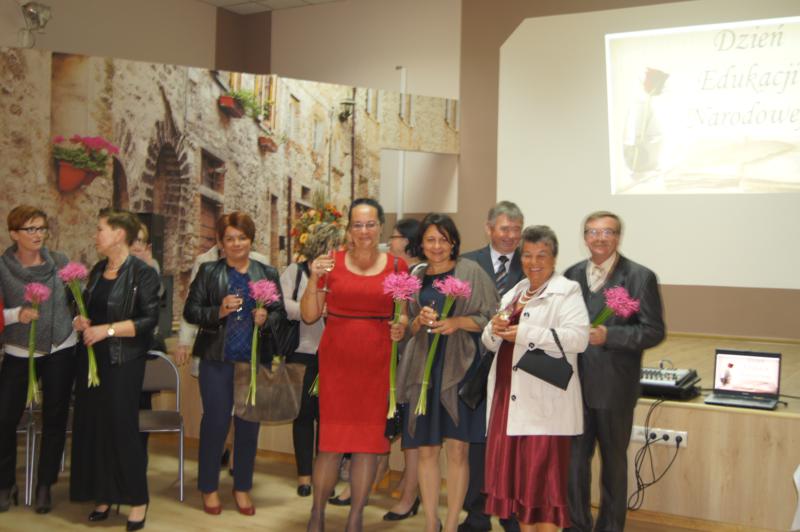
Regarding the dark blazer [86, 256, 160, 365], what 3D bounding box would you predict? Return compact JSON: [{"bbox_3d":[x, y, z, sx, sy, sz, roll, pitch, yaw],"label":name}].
[{"bbox_3d":[-1.554,0.243,4.830,0.420,0.600,0.290,2,1,25],"label":"dark blazer"}]

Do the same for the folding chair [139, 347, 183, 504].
[{"bbox_3d":[-1.553,0.981,5.353,0.440,0.830,0.480,1,1,-12],"label":"folding chair"}]

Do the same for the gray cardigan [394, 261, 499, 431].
[{"bbox_3d":[0.250,0.424,4.560,0.530,0.900,0.360,1,2,6],"label":"gray cardigan"}]

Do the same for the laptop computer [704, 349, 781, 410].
[{"bbox_3d":[1.979,0.654,4.993,0.375,0.276,0.300,2,1,28],"label":"laptop computer"}]

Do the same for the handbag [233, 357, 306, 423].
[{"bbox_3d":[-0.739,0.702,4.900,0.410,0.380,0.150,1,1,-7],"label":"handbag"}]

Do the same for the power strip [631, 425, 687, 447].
[{"bbox_3d":[1.454,0.971,4.927,0.350,0.086,0.045,2,1,28],"label":"power strip"}]

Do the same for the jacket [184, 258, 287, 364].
[{"bbox_3d":[-0.929,0.257,4.890,0.580,0.600,0.350,1,2,-12],"label":"jacket"}]

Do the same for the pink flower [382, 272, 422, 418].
[{"bbox_3d":[0.012,0.382,4.160,0.185,0.700,0.180,4,1,0],"label":"pink flower"}]

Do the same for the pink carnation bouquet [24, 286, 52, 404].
[{"bbox_3d":[-1.948,0.422,4.660,0.150,0.670,0.150,2,3,-9],"label":"pink carnation bouquet"}]

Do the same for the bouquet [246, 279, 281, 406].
[{"bbox_3d":[-0.752,0.415,4.700,0.170,0.690,0.165,5,3,-11],"label":"bouquet"}]

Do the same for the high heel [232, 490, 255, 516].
[{"bbox_3d":[-0.904,1.357,4.999,0.080,0.120,0.225,0,1,-34],"label":"high heel"}]

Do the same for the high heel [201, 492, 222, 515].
[{"bbox_3d":[-1.083,1.335,4.950,0.088,0.130,0.235,0,2,-19],"label":"high heel"}]

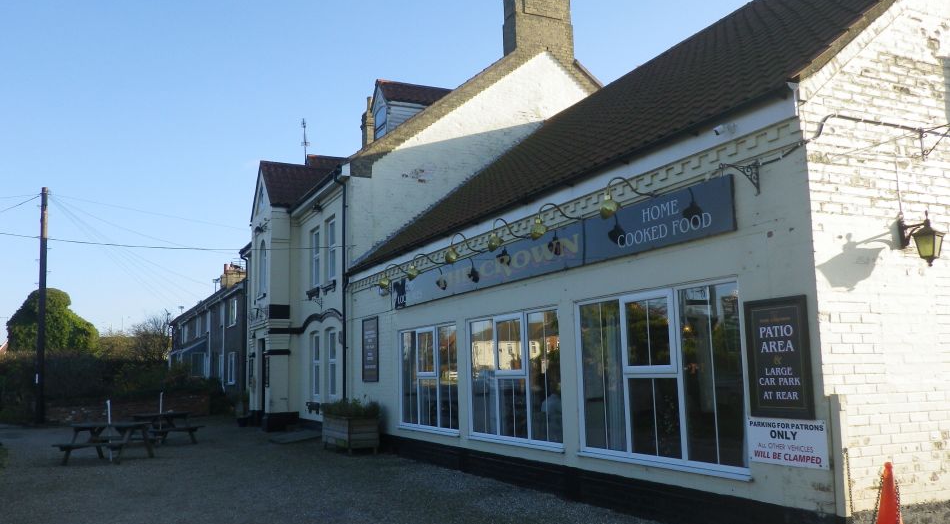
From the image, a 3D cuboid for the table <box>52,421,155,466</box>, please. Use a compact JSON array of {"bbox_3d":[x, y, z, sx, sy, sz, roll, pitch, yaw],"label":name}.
[{"bbox_3d":[-7.269,3.619,14.083,1.602,0.714,1.426,-2,-8,3],"label":"table"}]

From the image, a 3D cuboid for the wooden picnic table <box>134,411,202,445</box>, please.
[{"bbox_3d":[-7.491,4.031,16.887,1.457,0.714,1.525,-6,-10,30],"label":"wooden picnic table"}]

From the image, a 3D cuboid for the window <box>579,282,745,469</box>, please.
[{"bbox_3d":[1.786,1.133,7.126,0.100,1.732,2.391,3,-10,-28],"label":"window"}]

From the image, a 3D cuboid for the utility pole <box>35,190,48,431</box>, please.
[{"bbox_3d":[-15.856,1.511,25.887,0.250,8.762,0.250,0,-10,-28],"label":"utility pole"}]

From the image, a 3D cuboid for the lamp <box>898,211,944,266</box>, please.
[{"bbox_3d":[3.539,-0.174,5.568,0.250,0.450,0.350,3,-10,-25],"label":"lamp"}]

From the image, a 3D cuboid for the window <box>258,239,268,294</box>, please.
[{"bbox_3d":[-5.952,0.142,19.981,0.140,1.580,1.050,3,-10,-28],"label":"window"}]

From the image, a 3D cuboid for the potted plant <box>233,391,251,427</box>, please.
[{"bbox_3d":[-7.252,4.583,21.950,0.500,1.100,0.550,3,-10,-28],"label":"potted plant"}]

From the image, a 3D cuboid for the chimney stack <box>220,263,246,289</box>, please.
[{"bbox_3d":[-13.983,0.872,41.000,1.200,1.600,1.400,3,-10,-28],"label":"chimney stack"}]

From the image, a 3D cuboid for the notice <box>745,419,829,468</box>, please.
[{"bbox_3d":[2.370,1.373,5.382,0.020,0.342,0.670,3,-10,-28],"label":"notice"}]

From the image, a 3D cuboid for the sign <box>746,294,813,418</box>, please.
[{"bbox_3d":[2.349,0.746,5.471,0.040,0.915,0.565,3,-10,-28],"label":"sign"}]

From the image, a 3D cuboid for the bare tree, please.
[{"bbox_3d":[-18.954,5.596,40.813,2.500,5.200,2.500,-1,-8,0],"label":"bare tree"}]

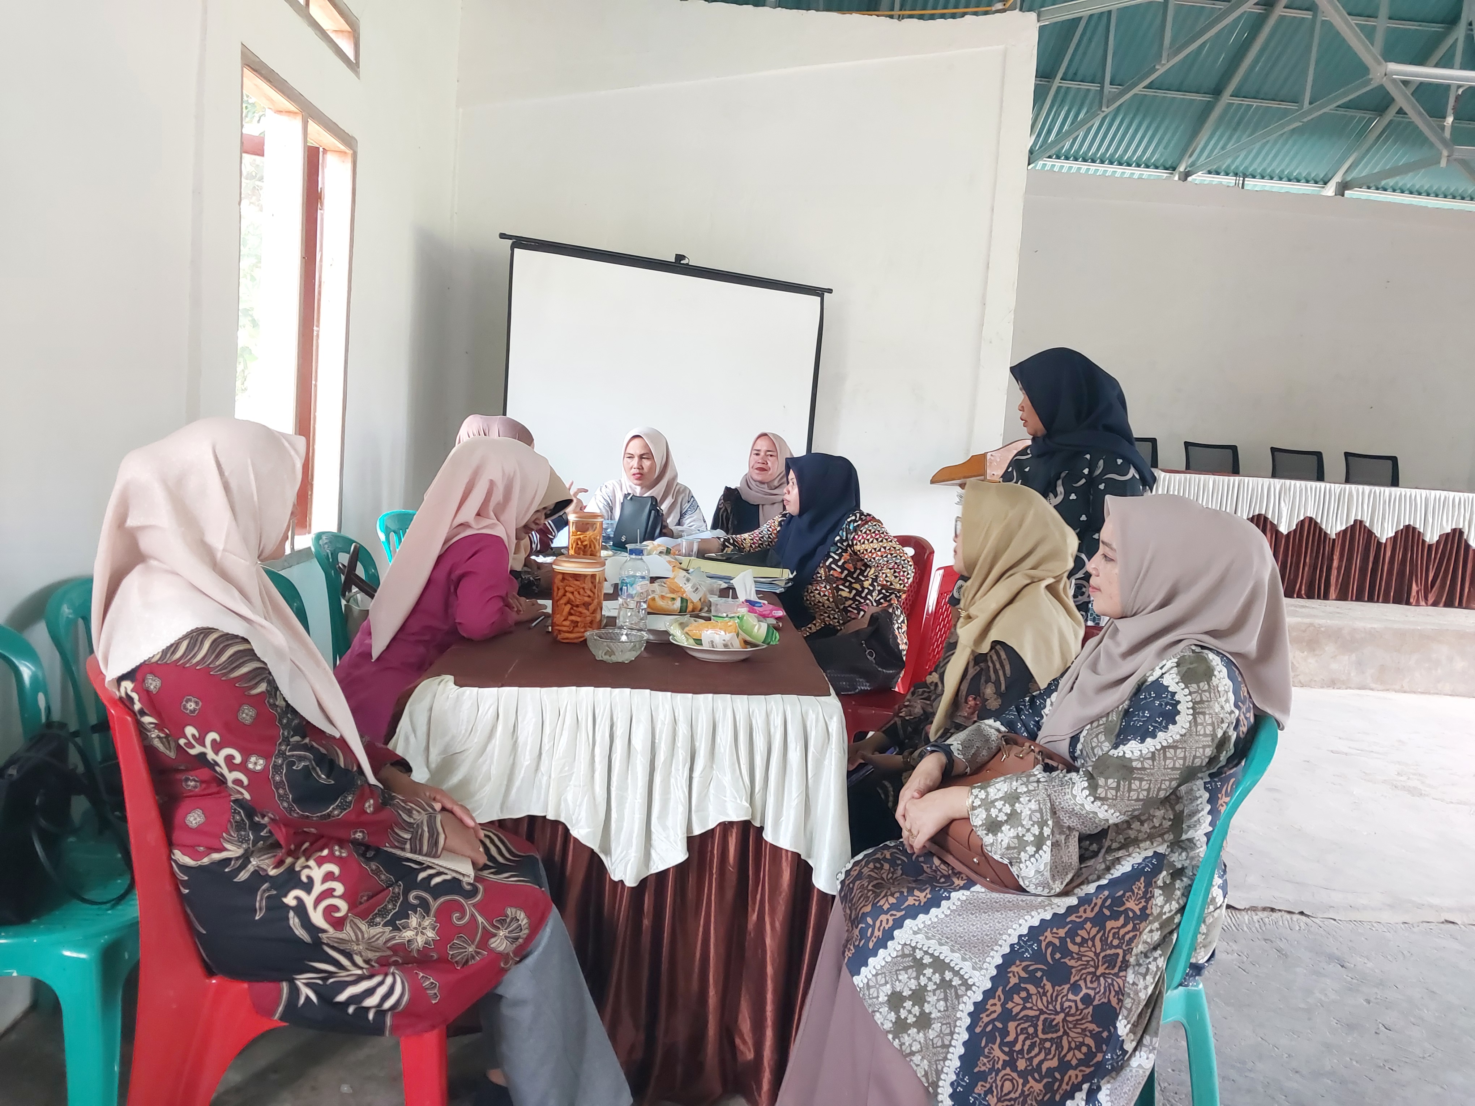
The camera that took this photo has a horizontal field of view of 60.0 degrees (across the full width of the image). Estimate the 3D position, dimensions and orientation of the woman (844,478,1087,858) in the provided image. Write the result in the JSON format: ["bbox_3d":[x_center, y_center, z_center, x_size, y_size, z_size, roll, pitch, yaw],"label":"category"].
[{"bbox_3d":[0.535,0.397,3.149,0.660,1.170,0.500,4,6,4],"label":"woman"}]

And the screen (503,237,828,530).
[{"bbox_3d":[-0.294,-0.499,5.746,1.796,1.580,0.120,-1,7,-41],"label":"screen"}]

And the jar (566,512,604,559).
[{"bbox_3d":[-0.499,-0.028,4.170,0.118,0.180,0.118,4,6,0],"label":"jar"}]

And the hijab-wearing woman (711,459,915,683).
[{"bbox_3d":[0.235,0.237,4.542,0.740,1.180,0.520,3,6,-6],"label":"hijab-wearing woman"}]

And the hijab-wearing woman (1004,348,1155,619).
[{"bbox_3d":[0.869,0.201,3.530,0.340,1.530,0.440,3,6,-12],"label":"hijab-wearing woman"}]

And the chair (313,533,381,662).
[{"bbox_3d":[-1.058,0.377,3.961,0.500,0.840,0.460,5,6,16],"label":"chair"}]

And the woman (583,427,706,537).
[{"bbox_3d":[-0.379,0.118,5.087,0.500,1.230,0.680,4,6,2],"label":"woman"}]

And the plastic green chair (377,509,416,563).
[{"bbox_3d":[-1.091,0.277,4.976,0.500,0.840,0.460,7,6,28],"label":"plastic green chair"}]

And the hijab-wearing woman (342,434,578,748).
[{"bbox_3d":[-0.662,0.306,3.148,0.660,1.190,0.520,4,6,-2],"label":"hijab-wearing woman"}]

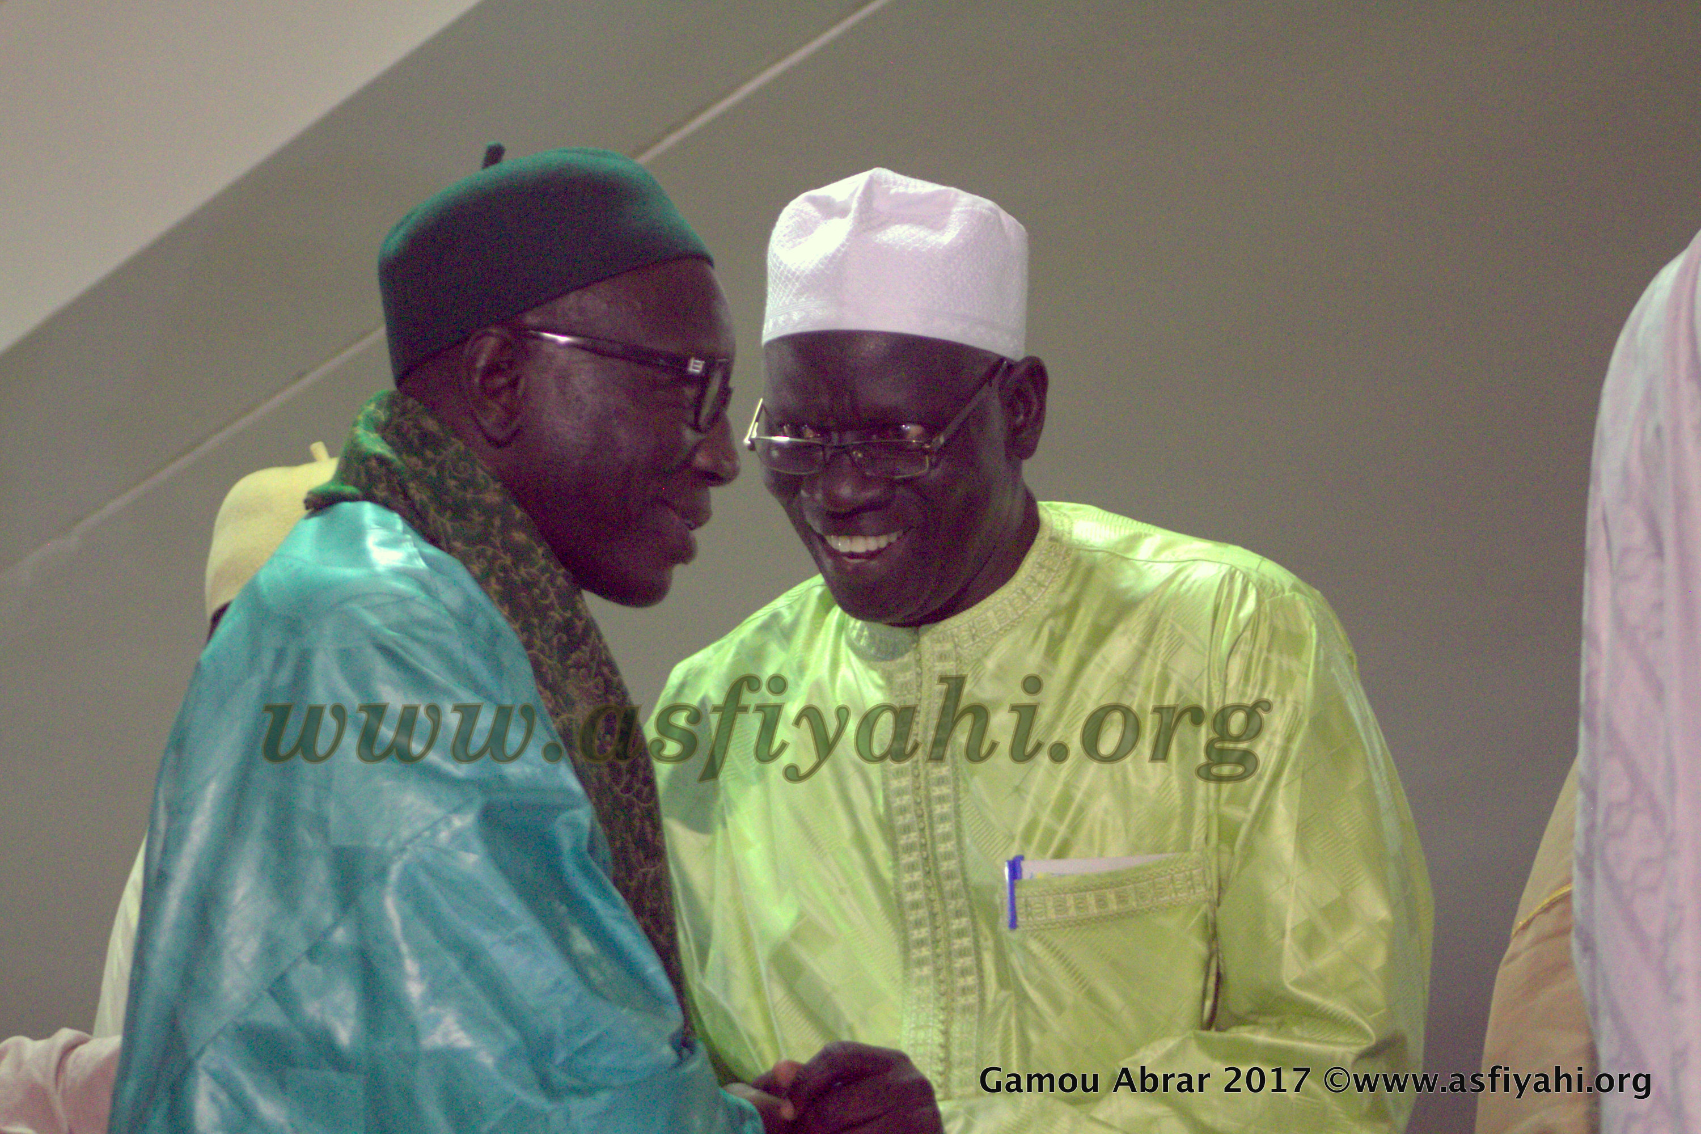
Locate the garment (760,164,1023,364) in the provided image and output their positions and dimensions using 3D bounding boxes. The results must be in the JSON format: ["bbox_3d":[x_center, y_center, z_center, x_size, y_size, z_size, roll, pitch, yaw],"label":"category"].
[{"bbox_3d":[0.029,-0.200,3.580,0.168,0.120,0.195,1,-6,20],"label":"garment"}]

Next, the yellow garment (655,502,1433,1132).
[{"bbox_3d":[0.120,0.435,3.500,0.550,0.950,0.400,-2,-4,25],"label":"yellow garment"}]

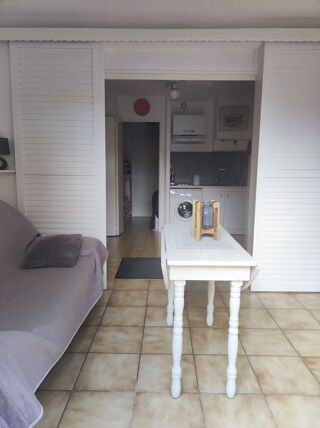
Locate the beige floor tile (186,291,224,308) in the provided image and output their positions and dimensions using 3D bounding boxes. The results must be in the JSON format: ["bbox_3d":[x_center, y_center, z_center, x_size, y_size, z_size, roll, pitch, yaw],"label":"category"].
[{"bbox_3d":[0.395,0.778,2.803,0.333,0.010,0.333,1,9,1],"label":"beige floor tile"}]

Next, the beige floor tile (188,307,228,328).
[{"bbox_3d":[0.387,0.820,2.446,0.330,0.010,0.330,1,9,1],"label":"beige floor tile"}]

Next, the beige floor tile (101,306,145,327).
[{"bbox_3d":[-0.283,0.813,2.455,0.330,0.010,0.330,1,9,1],"label":"beige floor tile"}]

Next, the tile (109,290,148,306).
[{"bbox_3d":[-0.281,0.769,2.811,0.333,0.010,0.333,1,9,1],"label":"tile"}]

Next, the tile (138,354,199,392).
[{"bbox_3d":[0.042,0.917,1.788,0.330,0.010,0.330,1,9,1],"label":"tile"}]

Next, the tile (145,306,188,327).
[{"bbox_3d":[0.052,0.816,2.451,0.330,0.010,0.330,1,9,1],"label":"tile"}]

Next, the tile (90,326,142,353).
[{"bbox_3d":[-0.290,0.870,2.143,0.333,0.010,0.333,1,9,1],"label":"tile"}]

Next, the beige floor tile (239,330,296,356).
[{"bbox_3d":[0.724,0.883,2.130,0.333,0.010,0.333,1,9,1],"label":"beige floor tile"}]

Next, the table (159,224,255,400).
[{"bbox_3d":[0.249,0.523,1.946,0.480,0.747,0.926,1,9,1],"label":"table"}]

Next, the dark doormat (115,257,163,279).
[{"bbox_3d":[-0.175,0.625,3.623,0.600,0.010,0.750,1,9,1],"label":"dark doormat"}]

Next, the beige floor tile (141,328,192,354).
[{"bbox_3d":[0.047,0.867,2.120,0.330,0.010,0.330,1,9,1],"label":"beige floor tile"}]

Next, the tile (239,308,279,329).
[{"bbox_3d":[0.728,0.832,2.465,0.333,0.010,0.333,1,9,1],"label":"tile"}]

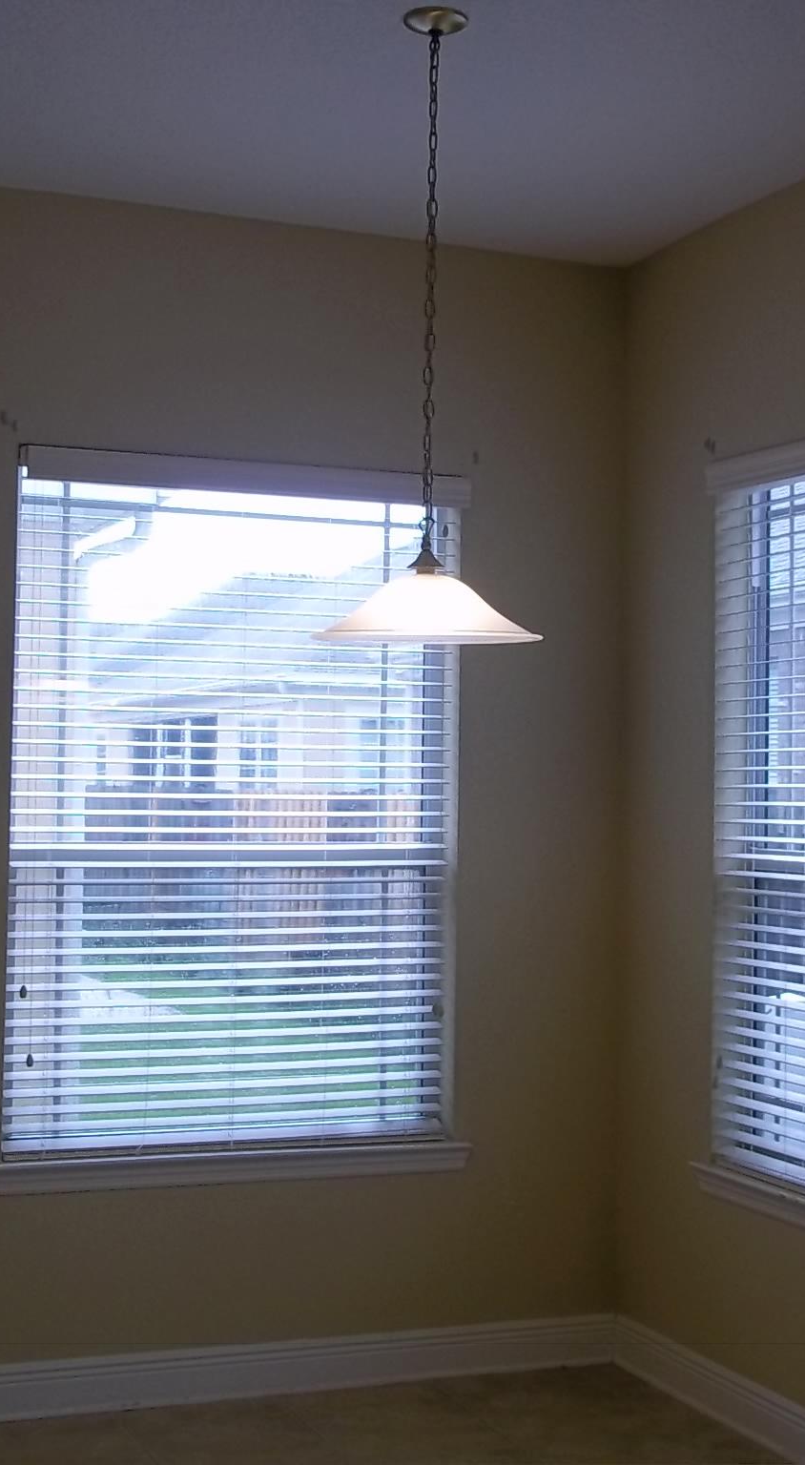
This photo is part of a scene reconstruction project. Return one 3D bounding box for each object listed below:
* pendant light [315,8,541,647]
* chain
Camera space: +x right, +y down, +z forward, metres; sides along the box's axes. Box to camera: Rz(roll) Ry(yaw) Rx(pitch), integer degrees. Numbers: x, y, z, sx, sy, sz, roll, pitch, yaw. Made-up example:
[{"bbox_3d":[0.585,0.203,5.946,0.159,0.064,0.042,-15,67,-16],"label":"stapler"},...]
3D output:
[{"bbox_3d":[0.057,-0.776,3.895,0.432,1.198,0.432,1,-2,0],"label":"pendant light"},{"bbox_3d":[0.058,-0.846,3.898,0.030,1.014,0.028,2,-2,-22],"label":"chain"}]

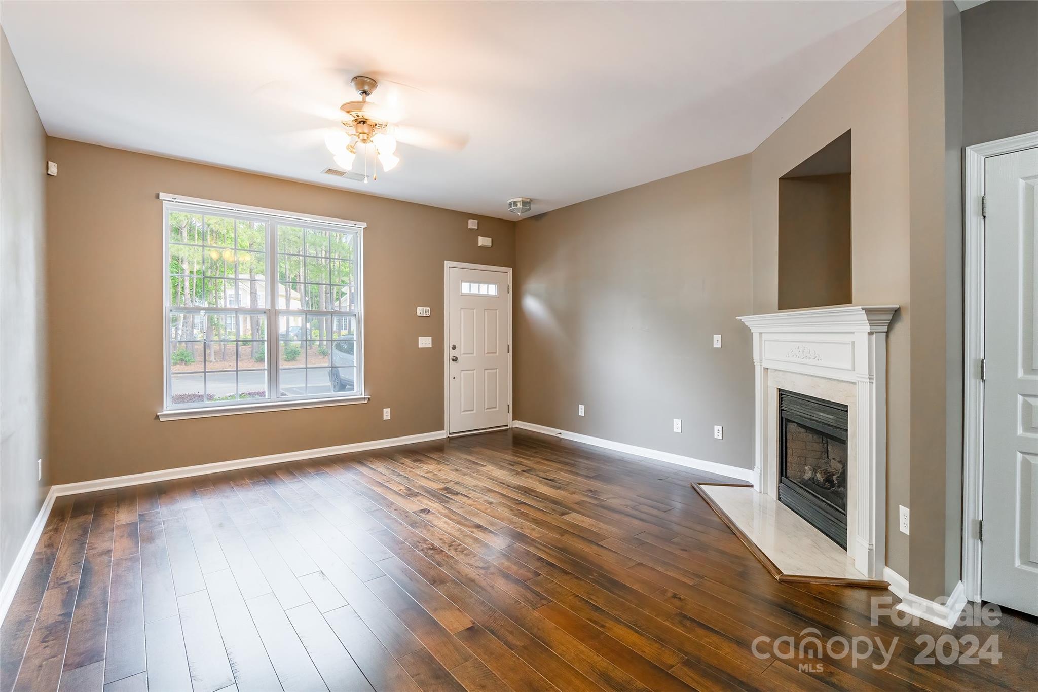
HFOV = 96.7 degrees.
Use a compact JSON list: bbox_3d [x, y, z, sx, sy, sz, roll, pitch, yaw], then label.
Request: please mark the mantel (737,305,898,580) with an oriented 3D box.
[{"bbox_3d":[1.795,0.466,3.015,0.176,1.345,1.545,0,1,4],"label":"mantel"}]

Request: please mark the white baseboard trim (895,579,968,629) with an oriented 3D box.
[{"bbox_3d":[1.879,1.130,2.097,0.330,0.094,0.190,-1,2,-40],"label":"white baseboard trim"}]

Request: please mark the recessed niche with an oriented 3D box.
[{"bbox_3d":[2.118,-0.733,2.958,0.480,0.968,0.831,0,1,4],"label":"recessed niche"}]

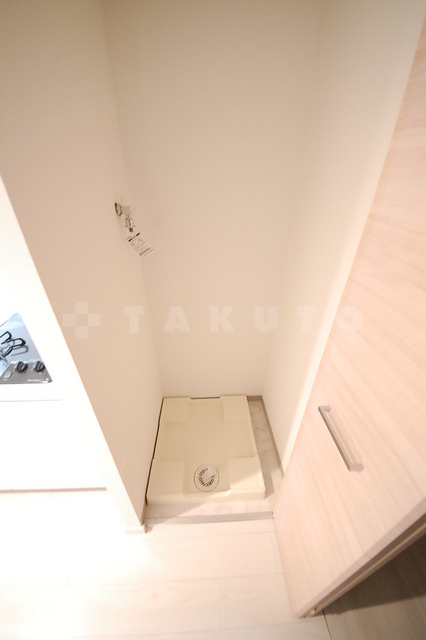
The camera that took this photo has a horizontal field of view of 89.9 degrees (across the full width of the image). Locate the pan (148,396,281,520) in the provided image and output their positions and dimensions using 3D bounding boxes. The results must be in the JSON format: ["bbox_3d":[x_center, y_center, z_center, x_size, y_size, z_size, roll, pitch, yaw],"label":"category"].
[{"bbox_3d":[-0.044,0.803,1.430,0.645,0.088,0.645,-1,29,-2],"label":"pan"}]

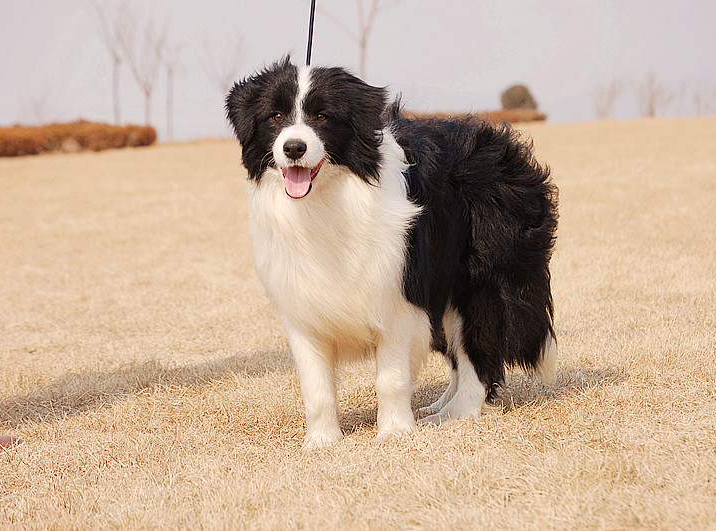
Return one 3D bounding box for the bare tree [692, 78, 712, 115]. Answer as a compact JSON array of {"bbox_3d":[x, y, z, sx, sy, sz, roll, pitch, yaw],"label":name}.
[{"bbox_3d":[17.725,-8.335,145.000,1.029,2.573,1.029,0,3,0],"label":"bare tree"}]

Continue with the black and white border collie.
[{"bbox_3d":[0.070,-0.034,4.720,0.330,0.610,0.800,1,3,26],"label":"black and white border collie"}]

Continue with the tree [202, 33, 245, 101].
[{"bbox_3d":[-5.529,-7.304,115.000,1.796,4.407,1.796,0,3,0],"label":"tree"}]

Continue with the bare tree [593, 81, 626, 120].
[{"bbox_3d":[12.444,-7.948,140.000,1.590,2.484,1.590,0,3,0],"label":"bare tree"}]

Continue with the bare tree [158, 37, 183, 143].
[{"bbox_3d":[-7.319,-6.889,110.000,0.937,4.098,0.937,0,3,0],"label":"bare tree"}]

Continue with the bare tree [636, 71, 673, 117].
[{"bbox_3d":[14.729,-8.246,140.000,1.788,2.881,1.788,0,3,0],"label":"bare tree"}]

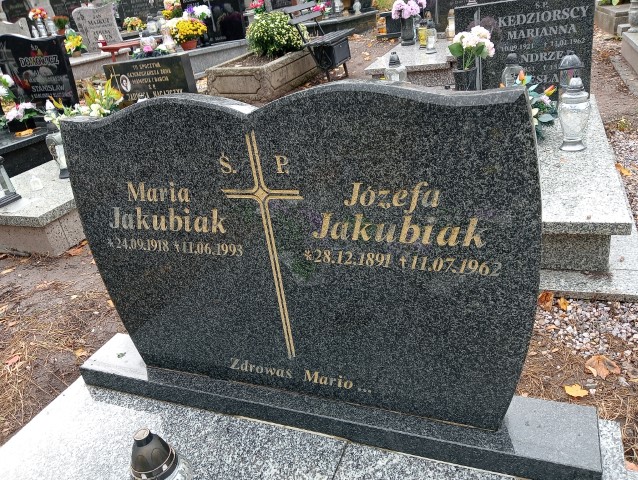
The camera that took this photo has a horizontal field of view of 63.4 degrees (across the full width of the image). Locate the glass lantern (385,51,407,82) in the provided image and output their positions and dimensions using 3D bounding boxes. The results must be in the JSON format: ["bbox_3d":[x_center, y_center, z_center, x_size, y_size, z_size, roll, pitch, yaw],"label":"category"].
[{"bbox_3d":[0.697,-1.516,4.676,0.175,0.360,0.175,2,28,23],"label":"glass lantern"}]

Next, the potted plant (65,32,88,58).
[{"bbox_3d":[-3.904,-3.141,8.300,0.340,0.380,0.310,-19,28,-18],"label":"potted plant"}]

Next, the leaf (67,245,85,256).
[{"bbox_3d":[-1.240,0.048,2.621,0.100,0.025,0.090,3,29,23],"label":"leaf"}]

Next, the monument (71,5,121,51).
[{"bbox_3d":[-3.902,-3.726,9.100,0.740,0.760,0.120,-19,28,-18],"label":"monument"}]

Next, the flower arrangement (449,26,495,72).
[{"bbox_3d":[0.833,-1.049,2.830,0.240,0.220,0.210,3,29,23],"label":"flower arrangement"}]

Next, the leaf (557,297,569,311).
[{"bbox_3d":[0.823,0.208,1.744,0.045,0.016,0.065,2,28,23],"label":"leaf"}]

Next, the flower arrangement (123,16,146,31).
[{"bbox_3d":[-3.571,-4.181,10.000,0.420,0.270,0.340,-16,27,-13],"label":"flower arrangement"}]

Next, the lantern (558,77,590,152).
[{"bbox_3d":[1.170,-0.579,2.366,0.145,0.330,0.145,2,28,23],"label":"lantern"}]

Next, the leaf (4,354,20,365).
[{"bbox_3d":[-1.139,0.438,1.914,0.030,0.016,0.055,2,28,23],"label":"leaf"}]

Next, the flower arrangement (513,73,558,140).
[{"bbox_3d":[1.064,-0.689,2.646,0.260,0.310,0.240,2,28,23],"label":"flower arrangement"}]

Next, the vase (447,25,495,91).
[{"bbox_3d":[0.911,-0.996,3.093,0.250,0.510,0.230,2,28,23],"label":"vase"}]

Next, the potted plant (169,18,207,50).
[{"bbox_3d":[-1.970,-3.110,7.800,0.520,0.460,0.480,-14,27,-8],"label":"potted plant"}]

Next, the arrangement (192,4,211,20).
[{"bbox_3d":[-1.865,-3.611,8.200,0.270,0.260,0.250,-13,27,-7],"label":"arrangement"}]

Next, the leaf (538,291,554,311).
[{"bbox_3d":[0.778,0.200,1.765,0.060,0.025,0.085,2,28,23],"label":"leaf"}]

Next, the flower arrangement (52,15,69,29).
[{"bbox_3d":[-4.395,-3.713,8.800,0.260,0.260,0.260,2,28,23],"label":"flower arrangement"}]

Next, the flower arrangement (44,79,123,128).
[{"bbox_3d":[-1.561,-0.823,3.540,0.420,0.440,0.320,2,28,23],"label":"flower arrangement"}]

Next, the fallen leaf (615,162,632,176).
[{"bbox_3d":[1.577,-0.374,2.674,0.075,0.025,0.120,2,28,23],"label":"fallen leaf"}]

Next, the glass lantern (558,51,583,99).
[{"bbox_3d":[1.337,-0.858,2.741,0.140,0.290,0.140,3,29,23],"label":"glass lantern"}]

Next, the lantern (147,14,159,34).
[{"bbox_3d":[-3.062,-3.954,9.500,0.180,0.340,0.180,-15,27,-11],"label":"lantern"}]

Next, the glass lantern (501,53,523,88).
[{"bbox_3d":[1.153,-0.936,3.082,0.135,0.345,0.135,2,28,23],"label":"glass lantern"}]

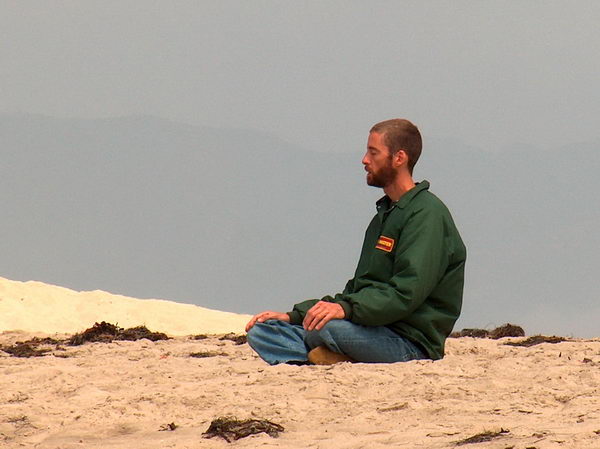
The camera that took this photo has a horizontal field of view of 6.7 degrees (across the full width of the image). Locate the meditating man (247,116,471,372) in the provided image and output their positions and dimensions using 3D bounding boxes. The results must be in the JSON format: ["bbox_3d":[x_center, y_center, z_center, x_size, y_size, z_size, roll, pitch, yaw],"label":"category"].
[{"bbox_3d":[0.251,0.060,18.600,0.730,0.885,0.710,0,-1,-21],"label":"meditating man"}]

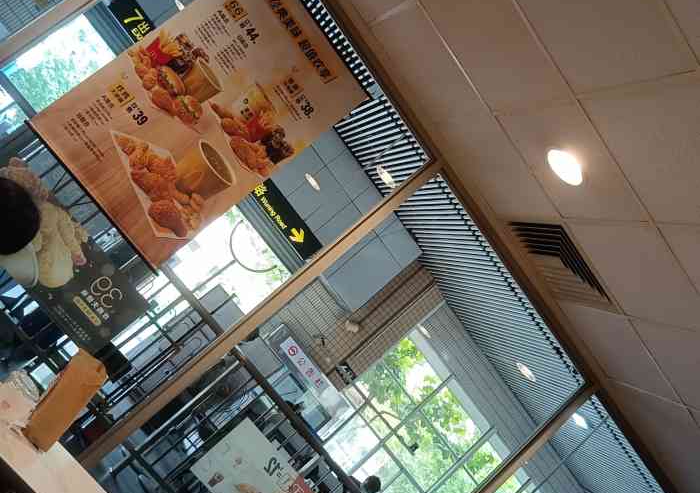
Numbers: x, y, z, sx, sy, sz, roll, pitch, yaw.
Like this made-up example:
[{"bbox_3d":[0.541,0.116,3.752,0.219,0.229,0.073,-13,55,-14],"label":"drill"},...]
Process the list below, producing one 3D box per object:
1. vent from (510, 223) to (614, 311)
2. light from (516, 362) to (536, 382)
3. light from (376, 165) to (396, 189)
[{"bbox_3d":[1.081,0.076,3.744,0.540,0.050,0.540,53,-12,-15],"label":"vent"},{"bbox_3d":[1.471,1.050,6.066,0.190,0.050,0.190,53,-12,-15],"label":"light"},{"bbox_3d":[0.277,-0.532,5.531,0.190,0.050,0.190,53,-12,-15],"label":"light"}]

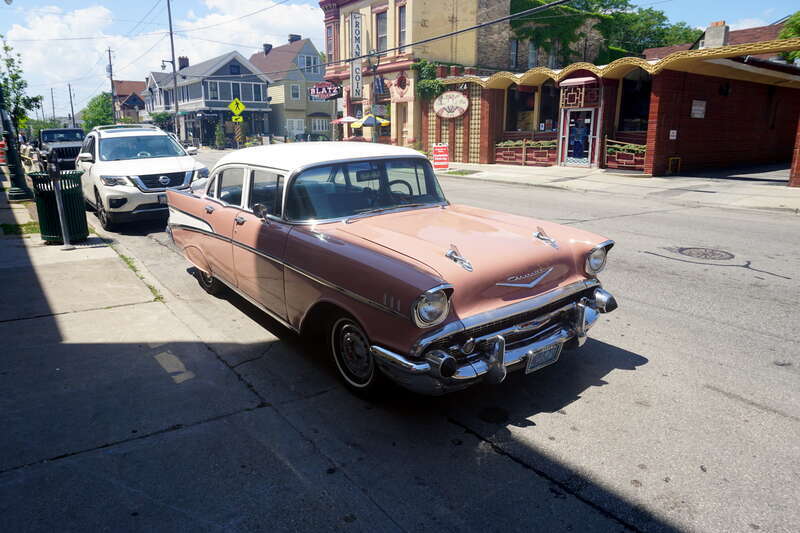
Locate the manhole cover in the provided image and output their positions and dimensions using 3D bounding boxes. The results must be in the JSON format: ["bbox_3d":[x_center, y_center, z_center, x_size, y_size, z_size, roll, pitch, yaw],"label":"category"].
[{"bbox_3d":[4.139,-0.156,7.217,0.760,0.040,0.760,-11,18,-35],"label":"manhole cover"}]

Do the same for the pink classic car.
[{"bbox_3d":[-0.673,-0.350,5.073,1.880,1.540,5.080,-11,18,-36],"label":"pink classic car"}]

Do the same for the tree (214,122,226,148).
[{"bbox_3d":[-14.804,-11.145,44.372,0.950,2.200,0.950,-11,18,-35],"label":"tree"}]

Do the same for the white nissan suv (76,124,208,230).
[{"bbox_3d":[-5.465,-1.973,11.013,1.960,1.780,5.000,-11,18,-35],"label":"white nissan suv"}]

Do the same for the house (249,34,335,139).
[{"bbox_3d":[-13.570,-20.255,62.627,6.600,10.700,13.500,-11,18,-35],"label":"house"}]

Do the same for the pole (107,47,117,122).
[{"bbox_3d":[-35.835,-21.371,66.094,0.700,11.000,0.450,-11,18,-35],"label":"pole"}]

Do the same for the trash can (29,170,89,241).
[{"bbox_3d":[-4.795,-0.840,7.536,0.680,0.960,0.680,-11,18,-35],"label":"trash can"}]

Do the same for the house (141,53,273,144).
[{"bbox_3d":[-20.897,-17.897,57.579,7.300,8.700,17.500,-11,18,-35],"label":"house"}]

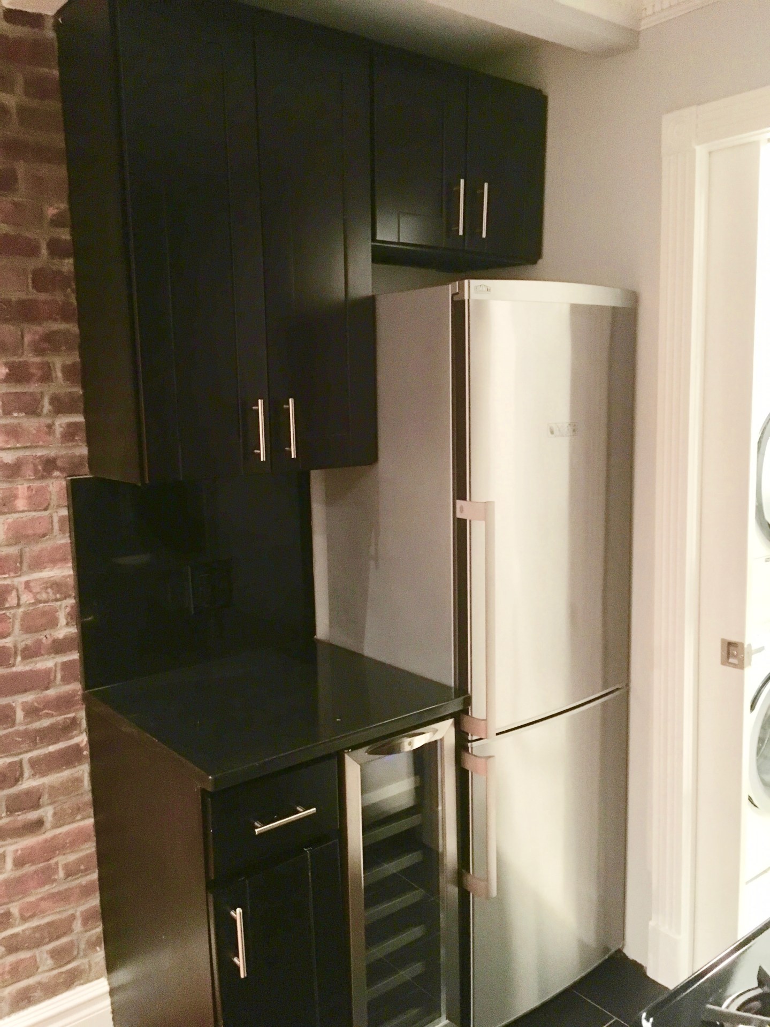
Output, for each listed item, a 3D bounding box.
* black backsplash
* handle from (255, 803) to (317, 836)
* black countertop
[{"bbox_3d":[-0.469,0.138,2.236,0.666,0.515,0.022,-7,10,-38],"label":"black backsplash"},{"bbox_3d":[-0.198,0.595,1.677,0.138,0.011,0.034,-7,10,-38],"label":"handle"},{"bbox_3d":[-0.265,0.436,2.026,0.662,0.031,0.645,-7,10,-38],"label":"black countertop"}]

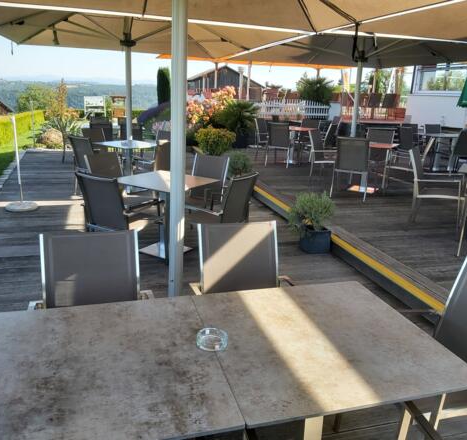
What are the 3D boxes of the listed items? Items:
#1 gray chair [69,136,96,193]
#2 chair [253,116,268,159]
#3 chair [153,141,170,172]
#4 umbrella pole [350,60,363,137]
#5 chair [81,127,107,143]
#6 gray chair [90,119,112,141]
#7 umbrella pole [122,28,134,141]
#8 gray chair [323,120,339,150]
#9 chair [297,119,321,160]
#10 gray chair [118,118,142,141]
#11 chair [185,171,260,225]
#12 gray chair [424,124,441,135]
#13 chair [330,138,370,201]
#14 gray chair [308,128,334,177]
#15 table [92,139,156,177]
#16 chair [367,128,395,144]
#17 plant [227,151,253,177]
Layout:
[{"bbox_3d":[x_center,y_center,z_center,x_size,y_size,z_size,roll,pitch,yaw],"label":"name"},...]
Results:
[{"bbox_3d":[-2.083,-0.833,6.752,0.570,0.890,0.620,11,18,28],"label":"gray chair"},{"bbox_3d":[0.885,-1.740,9.670,0.620,0.890,0.570,10,18,24],"label":"chair"},{"bbox_3d":[-1.198,-0.716,6.485,0.620,0.890,0.570,11,18,28],"label":"chair"},{"bbox_3d":[2.534,-2.246,9.105,0.100,2.340,0.100,2,16,0],"label":"umbrella pole"},{"bbox_3d":[-2.259,-1.135,7.767,0.620,0.890,0.570,13,19,32],"label":"chair"},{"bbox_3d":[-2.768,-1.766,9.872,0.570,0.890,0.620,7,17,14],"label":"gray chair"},{"bbox_3d":[-1.549,-1.655,6.578,0.110,2.500,0.110,-3,18,-18],"label":"umbrella pole"},{"bbox_3d":[1.900,-1.612,9.450,0.600,0.880,0.560,10,18,24],"label":"gray chair"},{"bbox_3d":[1.718,-1.826,10.097,0.570,0.890,0.620,7,17,13],"label":"chair"},{"bbox_3d":[-2.163,-1.575,8.992,0.560,0.880,0.660,-4,18,-21],"label":"gray chair"},{"bbox_3d":[-0.177,-0.026,4.261,0.620,0.890,0.570,12,18,29],"label":"chair"},{"bbox_3d":[4.815,-1.792,10.465,0.570,0.890,0.620,2,16,-2],"label":"gray chair"},{"bbox_3d":[1.742,-0.749,6.363,0.560,0.880,0.660,11,19,25],"label":"chair"},{"bbox_3d":[1.597,-1.033,7.269,0.660,0.880,0.560,12,19,27],"label":"gray chair"},{"bbox_3d":[-1.737,-0.878,7.268,0.790,0.745,0.790,12,18,30],"label":"table"},{"bbox_3d":[2.398,-1.050,7.466,0.560,0.880,0.660,11,19,24],"label":"chair"},{"bbox_3d":[0.098,-0.745,7.171,0.480,0.690,0.480,2,16,0],"label":"plant"}]

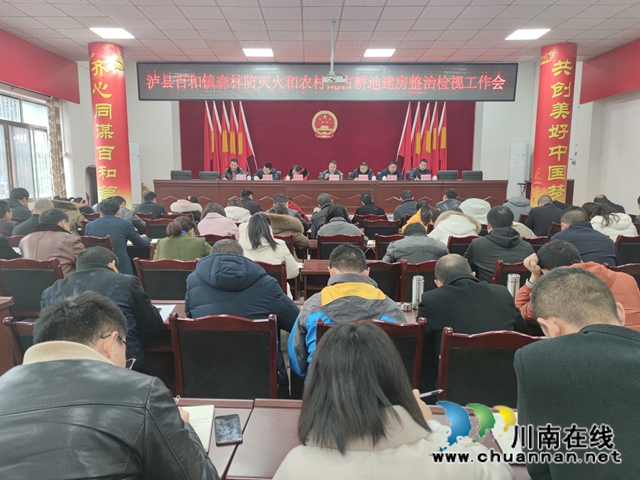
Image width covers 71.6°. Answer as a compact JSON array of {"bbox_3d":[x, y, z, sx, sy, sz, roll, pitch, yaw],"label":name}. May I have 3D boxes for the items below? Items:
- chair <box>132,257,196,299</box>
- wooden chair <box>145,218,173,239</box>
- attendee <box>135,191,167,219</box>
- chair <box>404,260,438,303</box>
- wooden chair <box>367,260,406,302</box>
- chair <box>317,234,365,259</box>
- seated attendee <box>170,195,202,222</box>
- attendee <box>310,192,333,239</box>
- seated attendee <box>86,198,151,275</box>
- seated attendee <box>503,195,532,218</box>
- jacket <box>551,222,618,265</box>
[{"bbox_3d":[-1.082,0.579,3.444,0.460,0.950,0.540,0,9,-1],"label":"chair"},{"bbox_3d":[-1.965,0.189,5.923,0.460,0.950,0.530,0,9,0],"label":"wooden chair"},{"bbox_3d":[-2.665,-0.125,7.032,0.520,1.290,0.700,1,8,2],"label":"attendee"},{"bbox_3d":[0.783,0.551,3.353,0.460,0.940,0.540,0,8,0],"label":"chair"},{"bbox_3d":[0.351,0.587,3.314,0.460,0.980,0.560,0,8,-1],"label":"wooden chair"},{"bbox_3d":[0.191,0.409,4.560,0.460,0.980,0.560,0,8,-1],"label":"chair"},{"bbox_3d":[-2.070,-0.085,6.944,0.500,1.190,0.740,0,9,0],"label":"seated attendee"},{"bbox_3d":[0.123,0.000,6.042,0.520,1.268,0.750,0,8,0],"label":"attendee"},{"bbox_3d":[-2.123,0.191,4.738,0.560,1.254,0.750,1,8,7],"label":"seated attendee"},{"bbox_3d":[3.027,-0.073,6.985,0.490,1.260,0.750,0,8,-1],"label":"seated attendee"},{"bbox_3d":[1.995,0.208,3.357,0.520,0.690,0.500,1,8,2],"label":"jacket"}]

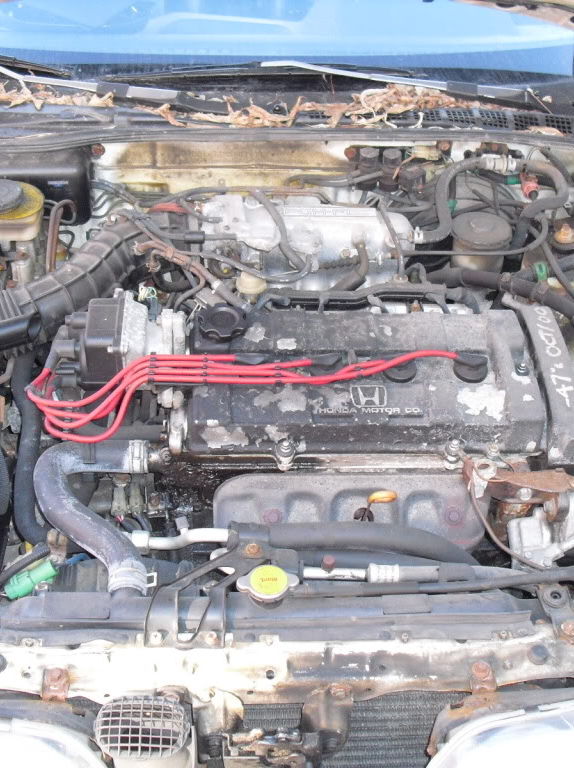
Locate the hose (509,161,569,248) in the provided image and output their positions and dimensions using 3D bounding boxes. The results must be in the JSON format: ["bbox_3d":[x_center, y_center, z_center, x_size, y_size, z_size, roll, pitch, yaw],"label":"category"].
[{"bbox_3d":[0.345,-0.245,1.460,0.083,0.090,0.080,-1,39,-3],"label":"hose"}]

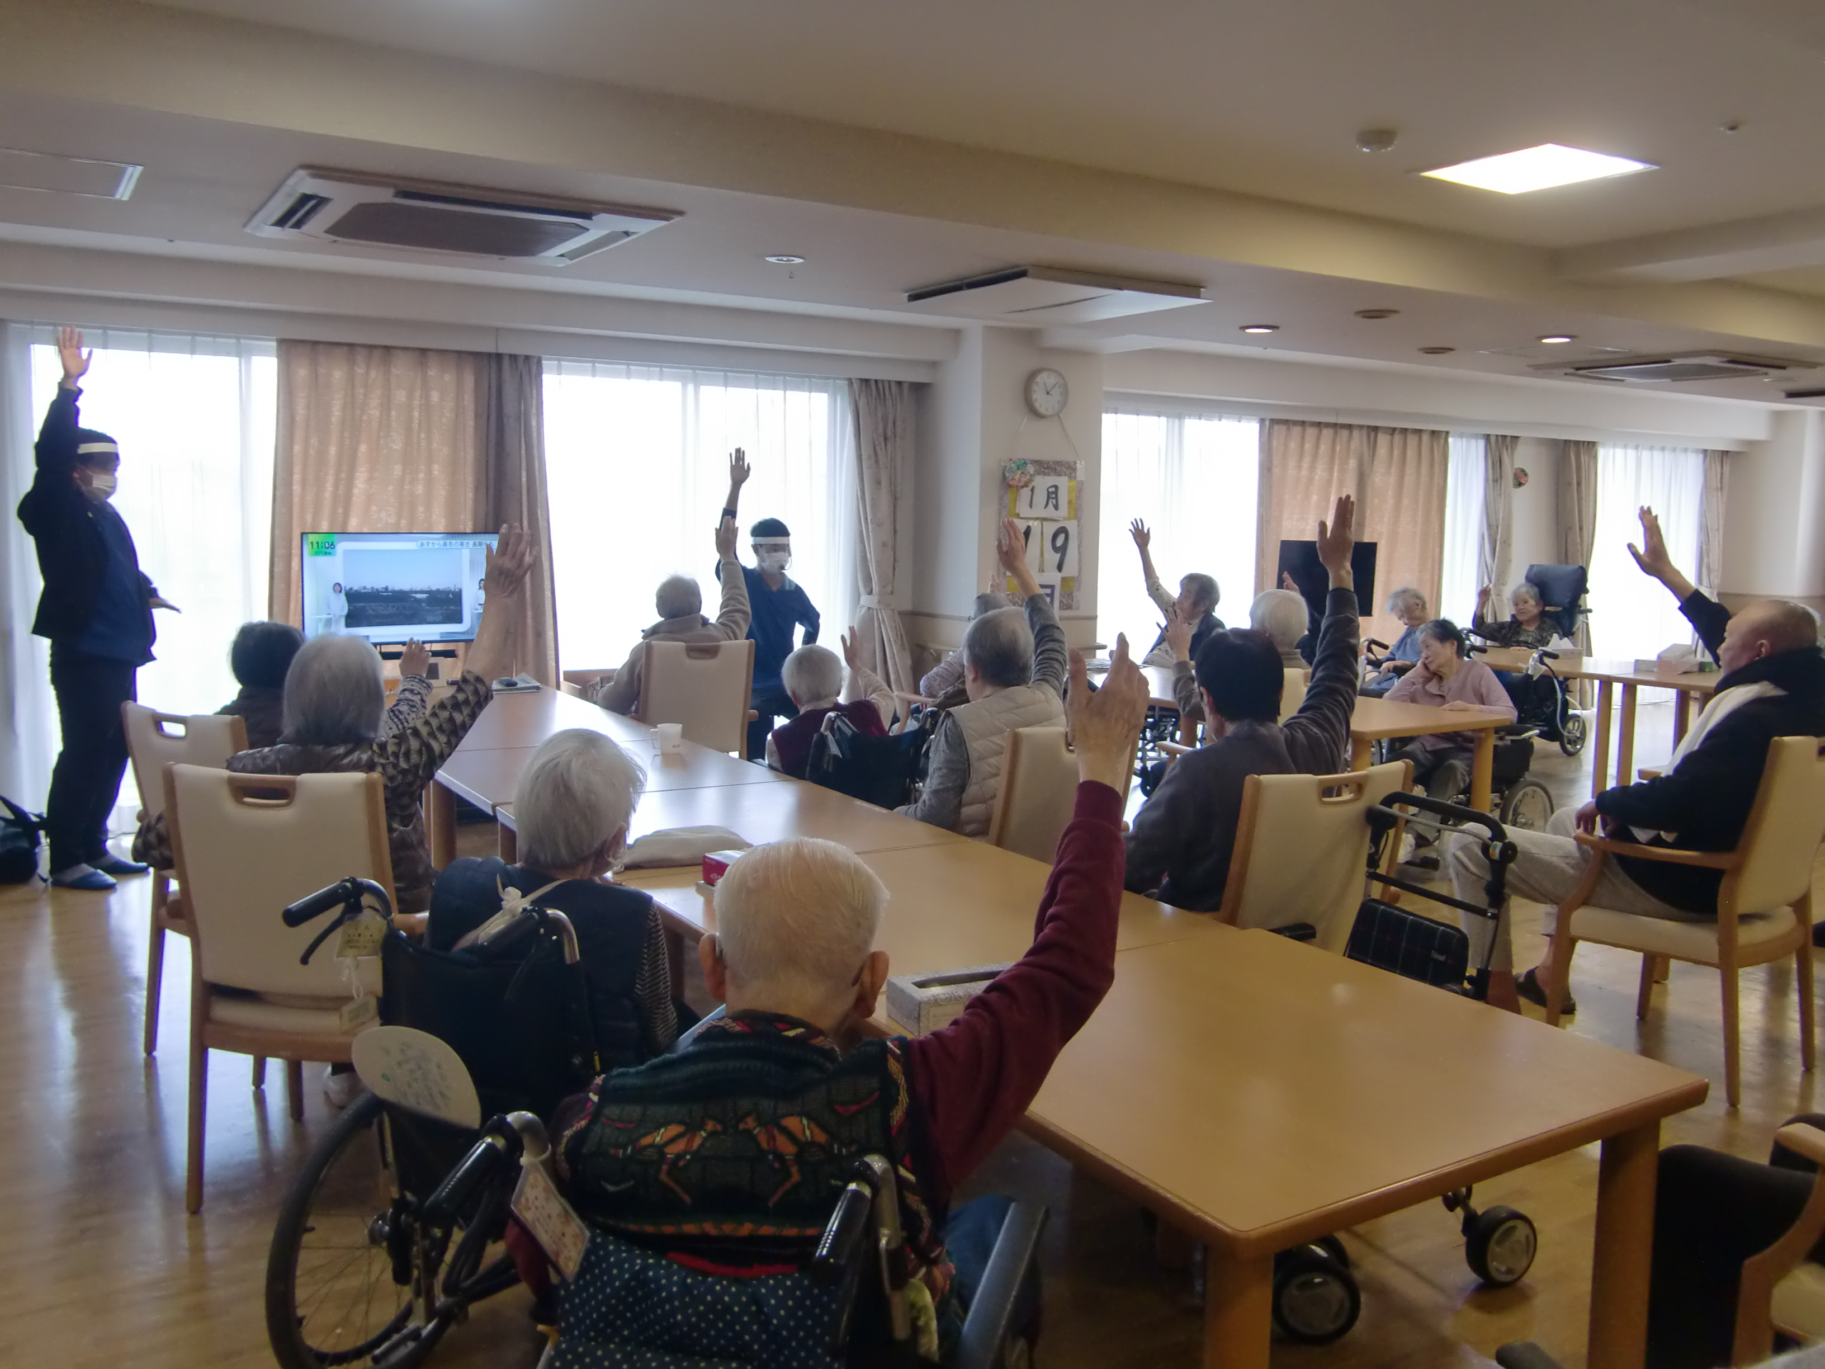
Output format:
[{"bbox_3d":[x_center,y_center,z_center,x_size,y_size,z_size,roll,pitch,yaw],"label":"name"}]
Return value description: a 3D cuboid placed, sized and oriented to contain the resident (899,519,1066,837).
[{"bbox_3d":[0.154,0.288,3.997,0.500,1.420,0.720,-4,9,-40],"label":"resident"}]

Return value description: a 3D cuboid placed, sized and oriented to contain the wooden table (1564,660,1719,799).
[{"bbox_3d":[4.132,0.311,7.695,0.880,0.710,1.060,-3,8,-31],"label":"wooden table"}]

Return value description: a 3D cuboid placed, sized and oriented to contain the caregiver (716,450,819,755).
[{"bbox_3d":[-0.718,-0.258,7.265,0.550,1.770,0.380,0,7,-9],"label":"caregiver"}]

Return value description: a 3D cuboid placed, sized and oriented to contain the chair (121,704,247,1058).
[{"bbox_3d":[-1.723,0.516,4.034,0.550,0.930,0.580,4,7,29],"label":"chair"}]

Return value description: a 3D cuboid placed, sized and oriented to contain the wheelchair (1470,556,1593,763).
[{"bbox_3d":[3.917,-0.176,9.548,1.050,1.250,0.620,-3,8,-31],"label":"wheelchair"}]

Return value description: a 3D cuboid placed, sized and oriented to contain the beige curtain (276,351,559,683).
[{"bbox_3d":[-2.369,-0.486,7.077,1.290,2.210,0.140,-3,8,-32],"label":"beige curtain"}]

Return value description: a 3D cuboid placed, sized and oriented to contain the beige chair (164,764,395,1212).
[{"bbox_3d":[-1.267,0.612,3.278,0.520,0.930,0.580,2,7,6],"label":"beige chair"}]

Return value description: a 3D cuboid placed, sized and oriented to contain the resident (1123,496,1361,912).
[{"bbox_3d":[0.660,0.312,3.484,0.660,1.530,0.780,-4,8,-36],"label":"resident"}]

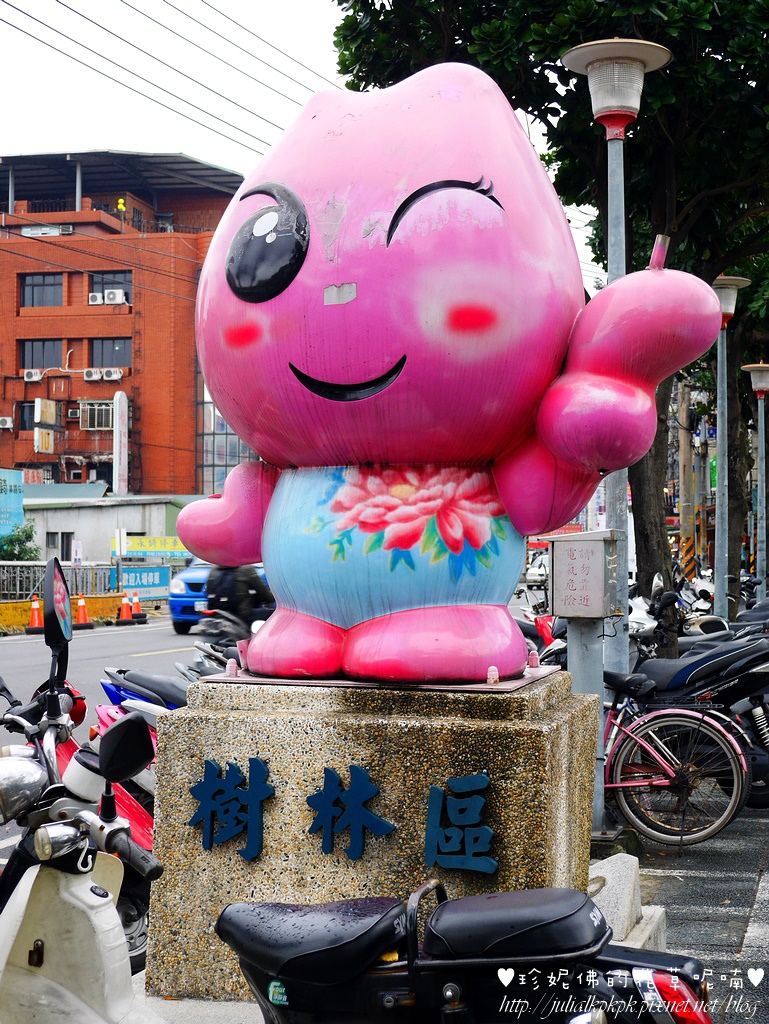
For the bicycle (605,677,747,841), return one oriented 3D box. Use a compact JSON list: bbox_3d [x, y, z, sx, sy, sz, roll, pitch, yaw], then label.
[{"bbox_3d":[0.949,1.143,8.613,1.740,1.020,0.560,0,-1,15],"label":"bicycle"}]

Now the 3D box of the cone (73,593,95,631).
[{"bbox_3d":[-5.905,1.943,33.565,0.390,0.730,0.390,0,-1,15],"label":"cone"}]

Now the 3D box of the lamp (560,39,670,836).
[{"bbox_3d":[1.279,-0.472,9.413,0.611,4.287,0.611,0,-1,15],"label":"lamp"}]

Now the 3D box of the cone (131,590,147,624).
[{"bbox_3d":[-5.268,2.034,36.464,0.390,0.730,0.390,0,-1,15],"label":"cone"}]

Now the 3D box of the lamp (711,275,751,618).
[{"bbox_3d":[3.365,-0.266,17.039,0.611,4.217,0.611,0,-1,15],"label":"lamp"}]

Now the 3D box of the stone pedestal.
[{"bbox_3d":[0.030,1.020,5.645,1.210,0.963,1.160,0,-1,15],"label":"stone pedestal"}]

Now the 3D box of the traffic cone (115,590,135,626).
[{"bbox_3d":[-5.366,2.010,35.564,0.390,0.730,0.390,0,-1,15],"label":"traffic cone"}]

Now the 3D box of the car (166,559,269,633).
[{"bbox_3d":[-2.736,1.383,33.110,1.580,1.880,4.000,0,-1,15],"label":"car"}]

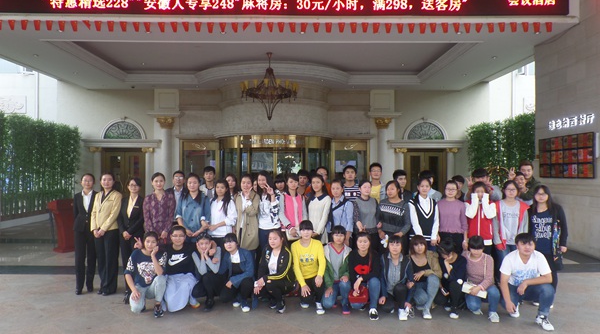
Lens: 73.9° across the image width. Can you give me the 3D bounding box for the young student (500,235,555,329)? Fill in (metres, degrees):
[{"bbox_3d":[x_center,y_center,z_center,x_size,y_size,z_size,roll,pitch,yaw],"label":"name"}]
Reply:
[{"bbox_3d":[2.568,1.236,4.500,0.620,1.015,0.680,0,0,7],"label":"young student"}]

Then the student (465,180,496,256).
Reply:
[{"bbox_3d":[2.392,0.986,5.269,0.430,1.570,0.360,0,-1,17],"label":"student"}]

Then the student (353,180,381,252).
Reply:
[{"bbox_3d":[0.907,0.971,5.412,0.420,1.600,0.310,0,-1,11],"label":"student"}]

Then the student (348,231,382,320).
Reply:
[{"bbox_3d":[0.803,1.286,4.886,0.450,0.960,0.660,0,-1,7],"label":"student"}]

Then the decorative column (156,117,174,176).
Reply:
[{"bbox_3d":[-4.704,0.015,14.100,0.600,3.602,0.600,0,0,0],"label":"decorative column"}]

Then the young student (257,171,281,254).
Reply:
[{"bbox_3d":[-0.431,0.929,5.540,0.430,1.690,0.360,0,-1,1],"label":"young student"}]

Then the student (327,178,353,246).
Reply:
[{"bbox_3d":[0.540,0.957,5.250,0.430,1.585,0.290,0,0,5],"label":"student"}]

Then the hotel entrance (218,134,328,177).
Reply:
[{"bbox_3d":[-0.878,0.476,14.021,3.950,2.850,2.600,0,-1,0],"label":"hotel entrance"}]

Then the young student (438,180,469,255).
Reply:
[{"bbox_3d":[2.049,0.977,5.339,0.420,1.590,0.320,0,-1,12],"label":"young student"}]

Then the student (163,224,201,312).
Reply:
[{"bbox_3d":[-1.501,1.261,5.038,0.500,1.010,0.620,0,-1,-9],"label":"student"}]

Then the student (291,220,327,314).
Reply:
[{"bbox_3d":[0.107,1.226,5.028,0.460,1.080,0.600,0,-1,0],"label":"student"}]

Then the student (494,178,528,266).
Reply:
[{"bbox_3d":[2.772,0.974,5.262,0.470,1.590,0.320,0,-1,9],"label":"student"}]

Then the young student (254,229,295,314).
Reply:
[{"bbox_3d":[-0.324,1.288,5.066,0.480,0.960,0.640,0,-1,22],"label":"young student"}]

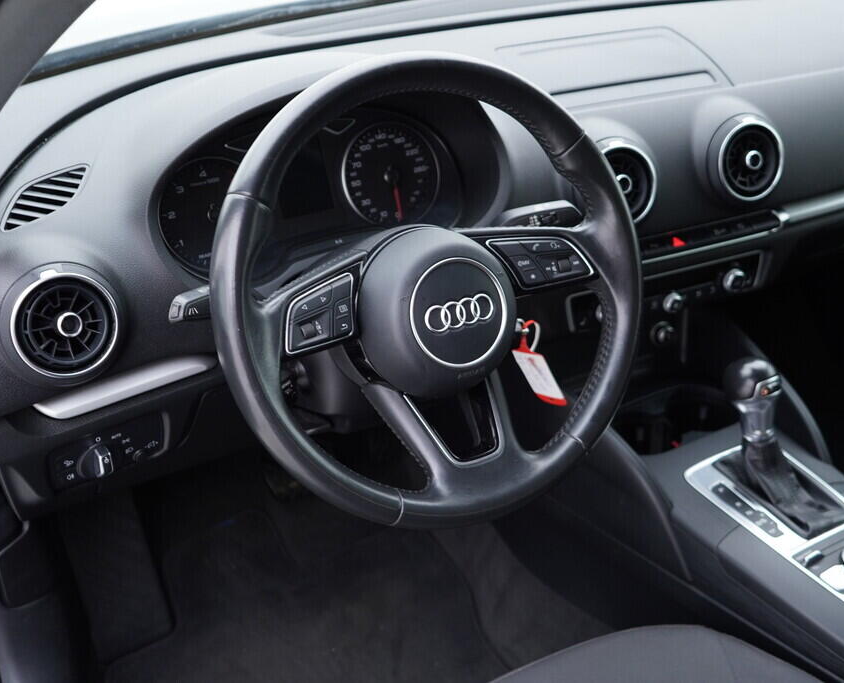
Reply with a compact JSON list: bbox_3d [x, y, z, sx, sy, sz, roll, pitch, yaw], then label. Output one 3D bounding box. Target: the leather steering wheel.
[{"bbox_3d":[0.008,-0.039,0.823,0.370,0.370,0.090,-14,7,-24],"label":"leather steering wheel"}]

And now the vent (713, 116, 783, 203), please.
[{"bbox_3d":[0.355,-0.199,1.130,0.087,0.087,0.040,-12,14,-22],"label":"vent"}]

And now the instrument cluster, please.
[{"bbox_3d":[-0.099,-0.153,1.013,0.330,0.155,0.070,-14,10,-24],"label":"instrument cluster"}]

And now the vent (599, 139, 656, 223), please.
[{"bbox_3d":[0.197,-0.159,1.056,0.087,0.087,0.040,-12,14,-22],"label":"vent"}]

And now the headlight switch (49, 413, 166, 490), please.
[{"bbox_3d":[-0.275,0.096,0.898,0.108,0.048,0.032,-19,31,-31],"label":"headlight switch"}]

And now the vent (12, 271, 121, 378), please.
[{"bbox_3d":[-0.289,-0.014,0.825,0.087,0.087,0.040,-19,16,-32],"label":"vent"}]

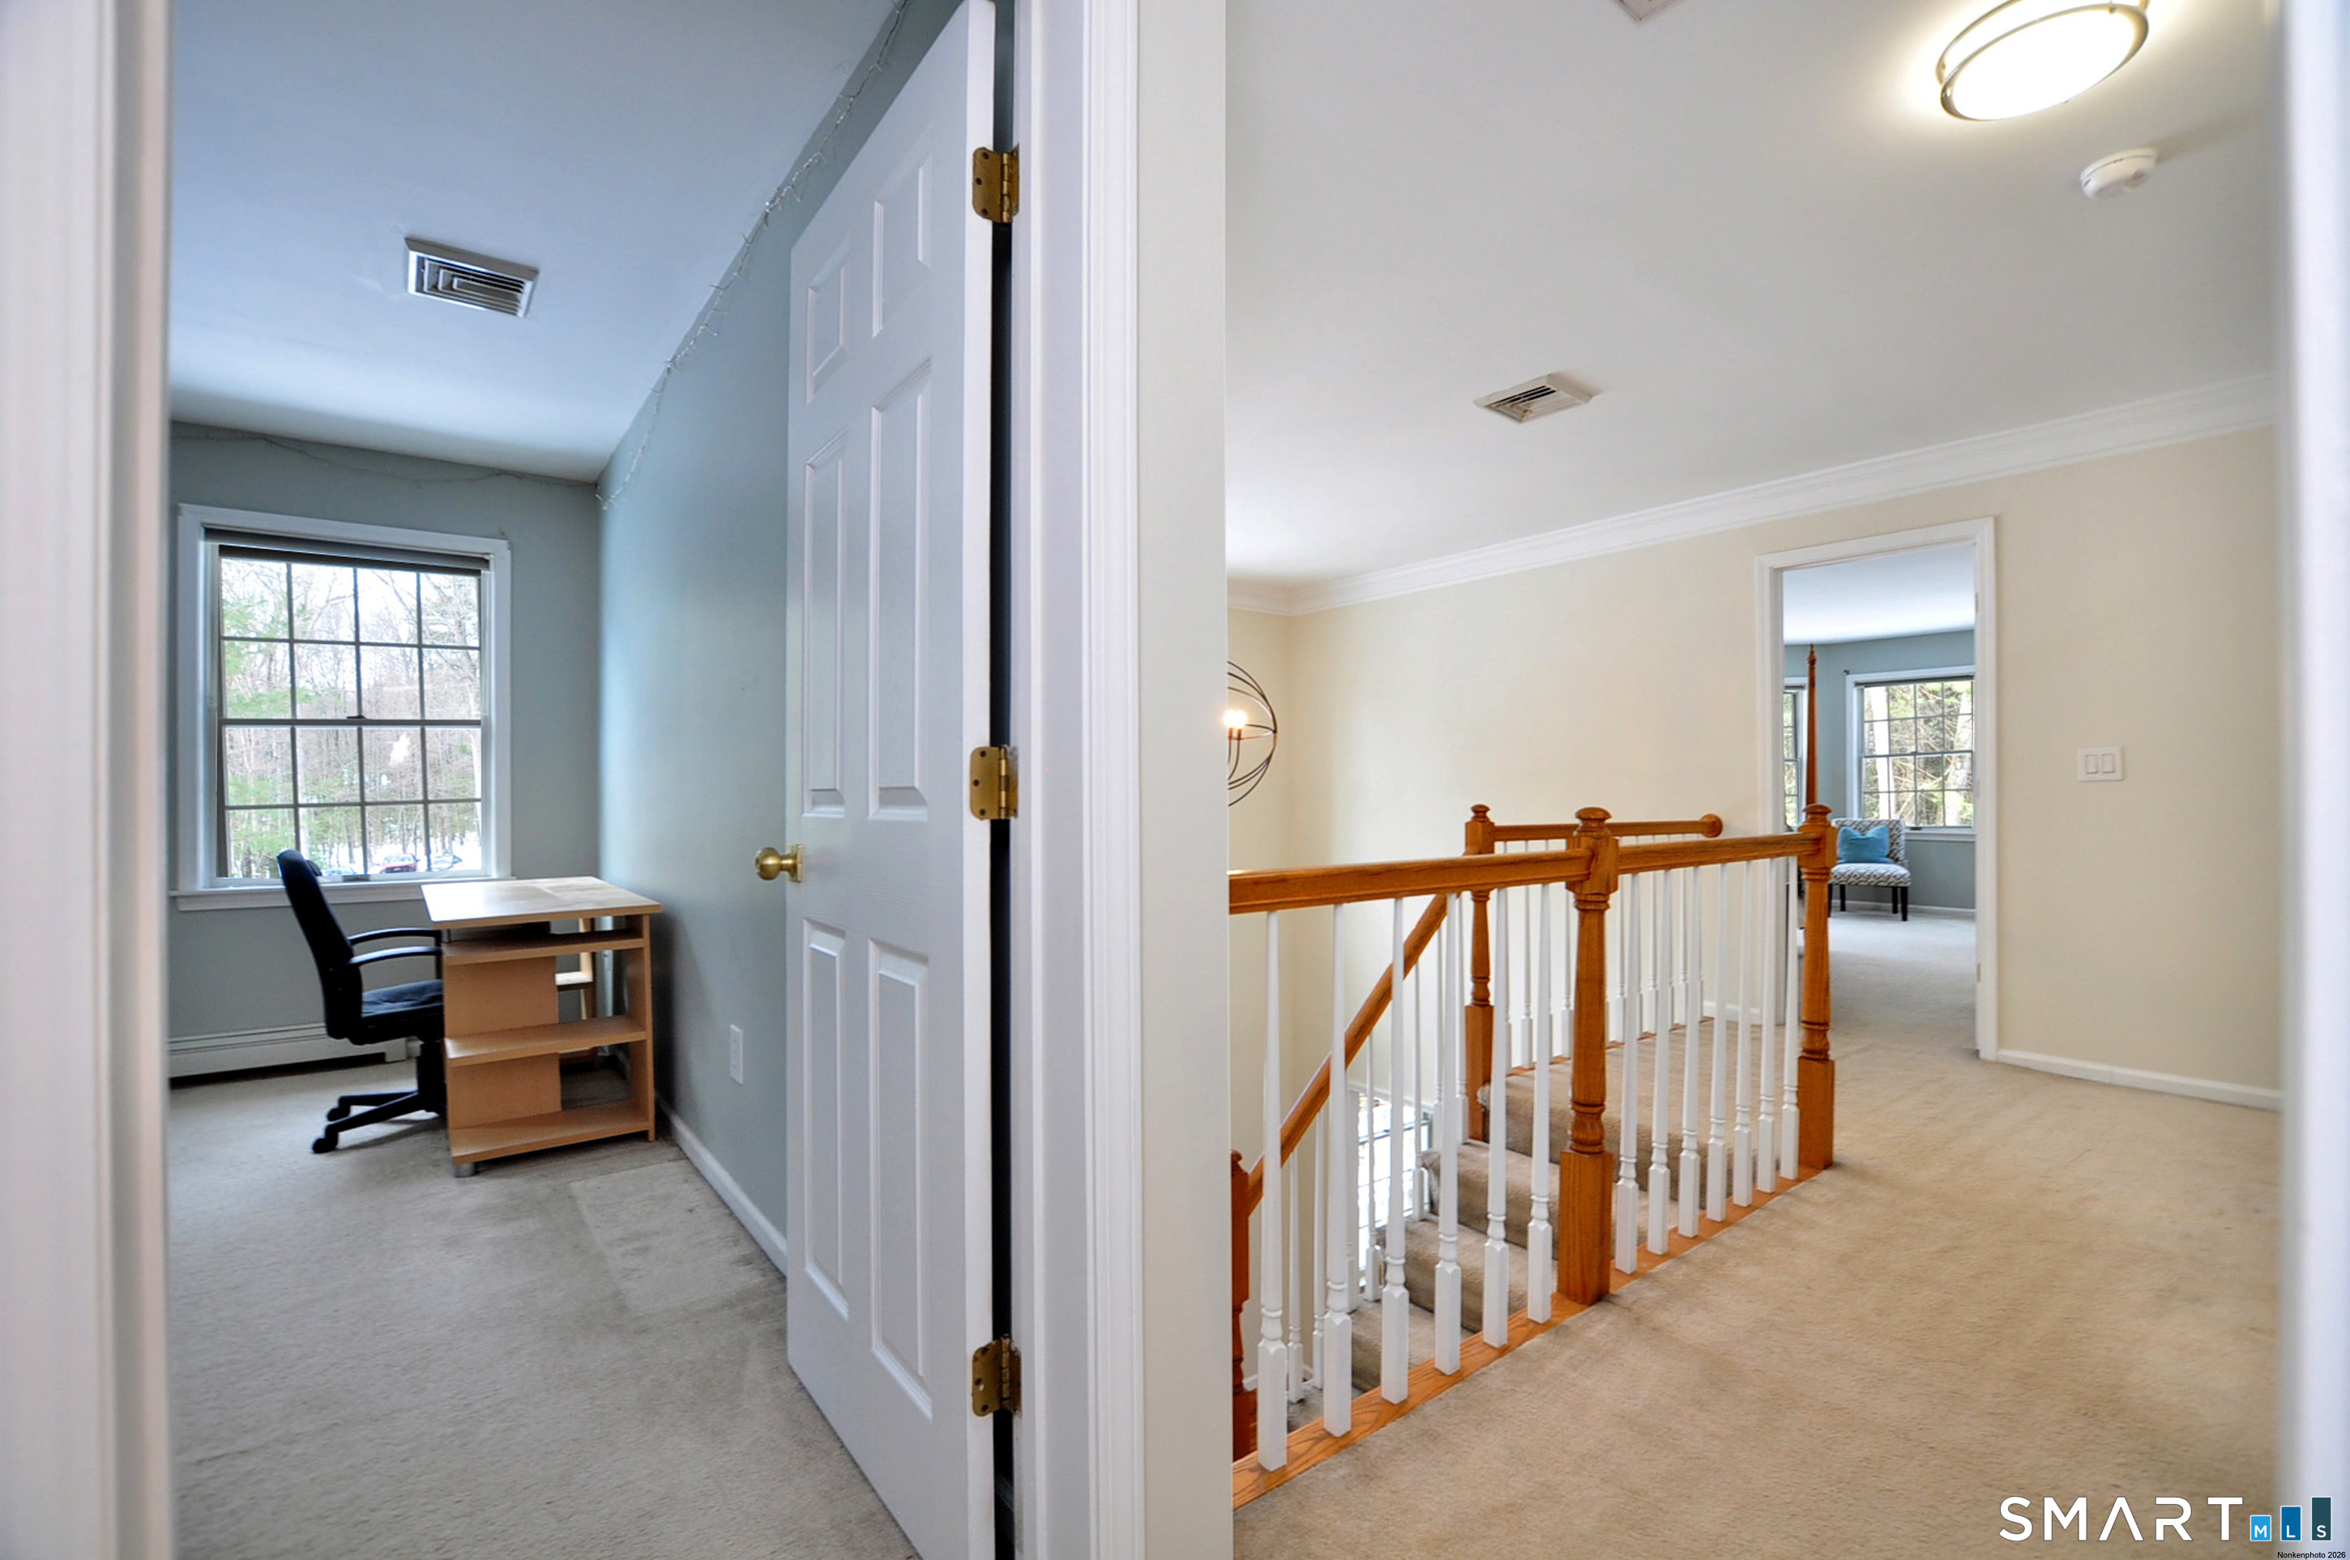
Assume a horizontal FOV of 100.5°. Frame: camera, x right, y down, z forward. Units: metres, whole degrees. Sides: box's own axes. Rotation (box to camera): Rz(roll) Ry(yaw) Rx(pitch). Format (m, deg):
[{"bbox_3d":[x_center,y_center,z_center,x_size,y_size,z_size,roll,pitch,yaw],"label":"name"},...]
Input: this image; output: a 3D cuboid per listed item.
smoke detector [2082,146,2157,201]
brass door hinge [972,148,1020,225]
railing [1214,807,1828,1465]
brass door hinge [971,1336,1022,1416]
[{"bbox_3d":[2.095,-1.333,2.169,0.127,0.042,0.127,0,0,-38],"label":"smoke detector"},{"bbox_3d":[-0.220,-0.736,1.210,0.052,0.090,0.037,0,0,-38],"label":"brass door hinge"},{"bbox_3d":[0.938,0.574,2.119,2.300,1.025,0.100,0,0,-38],"label":"railing"},{"bbox_3d":[-0.218,0.751,1.201,0.052,0.090,0.037,0,0,-38],"label":"brass door hinge"}]

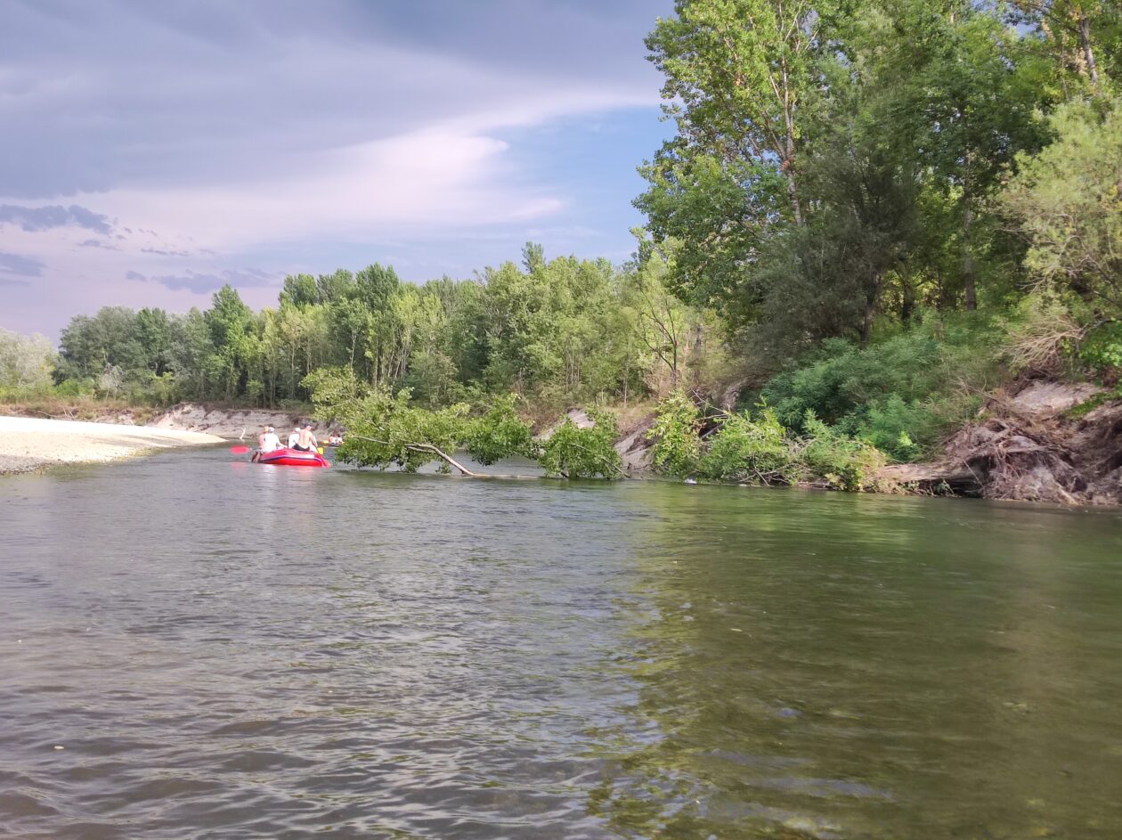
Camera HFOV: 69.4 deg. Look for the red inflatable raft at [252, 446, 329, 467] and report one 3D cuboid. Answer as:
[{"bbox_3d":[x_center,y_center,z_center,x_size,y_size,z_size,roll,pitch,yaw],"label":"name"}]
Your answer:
[{"bbox_3d":[-9.049,1.210,27.200,1.600,0.600,3.100,2,-1,-31],"label":"red inflatable raft"}]

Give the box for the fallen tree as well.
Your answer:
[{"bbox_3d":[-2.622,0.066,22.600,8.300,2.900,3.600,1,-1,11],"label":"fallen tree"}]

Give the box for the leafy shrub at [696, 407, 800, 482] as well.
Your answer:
[{"bbox_3d":[4.975,0.679,21.800,2.500,1.950,2.200,1,-1,0],"label":"leafy shrub"}]

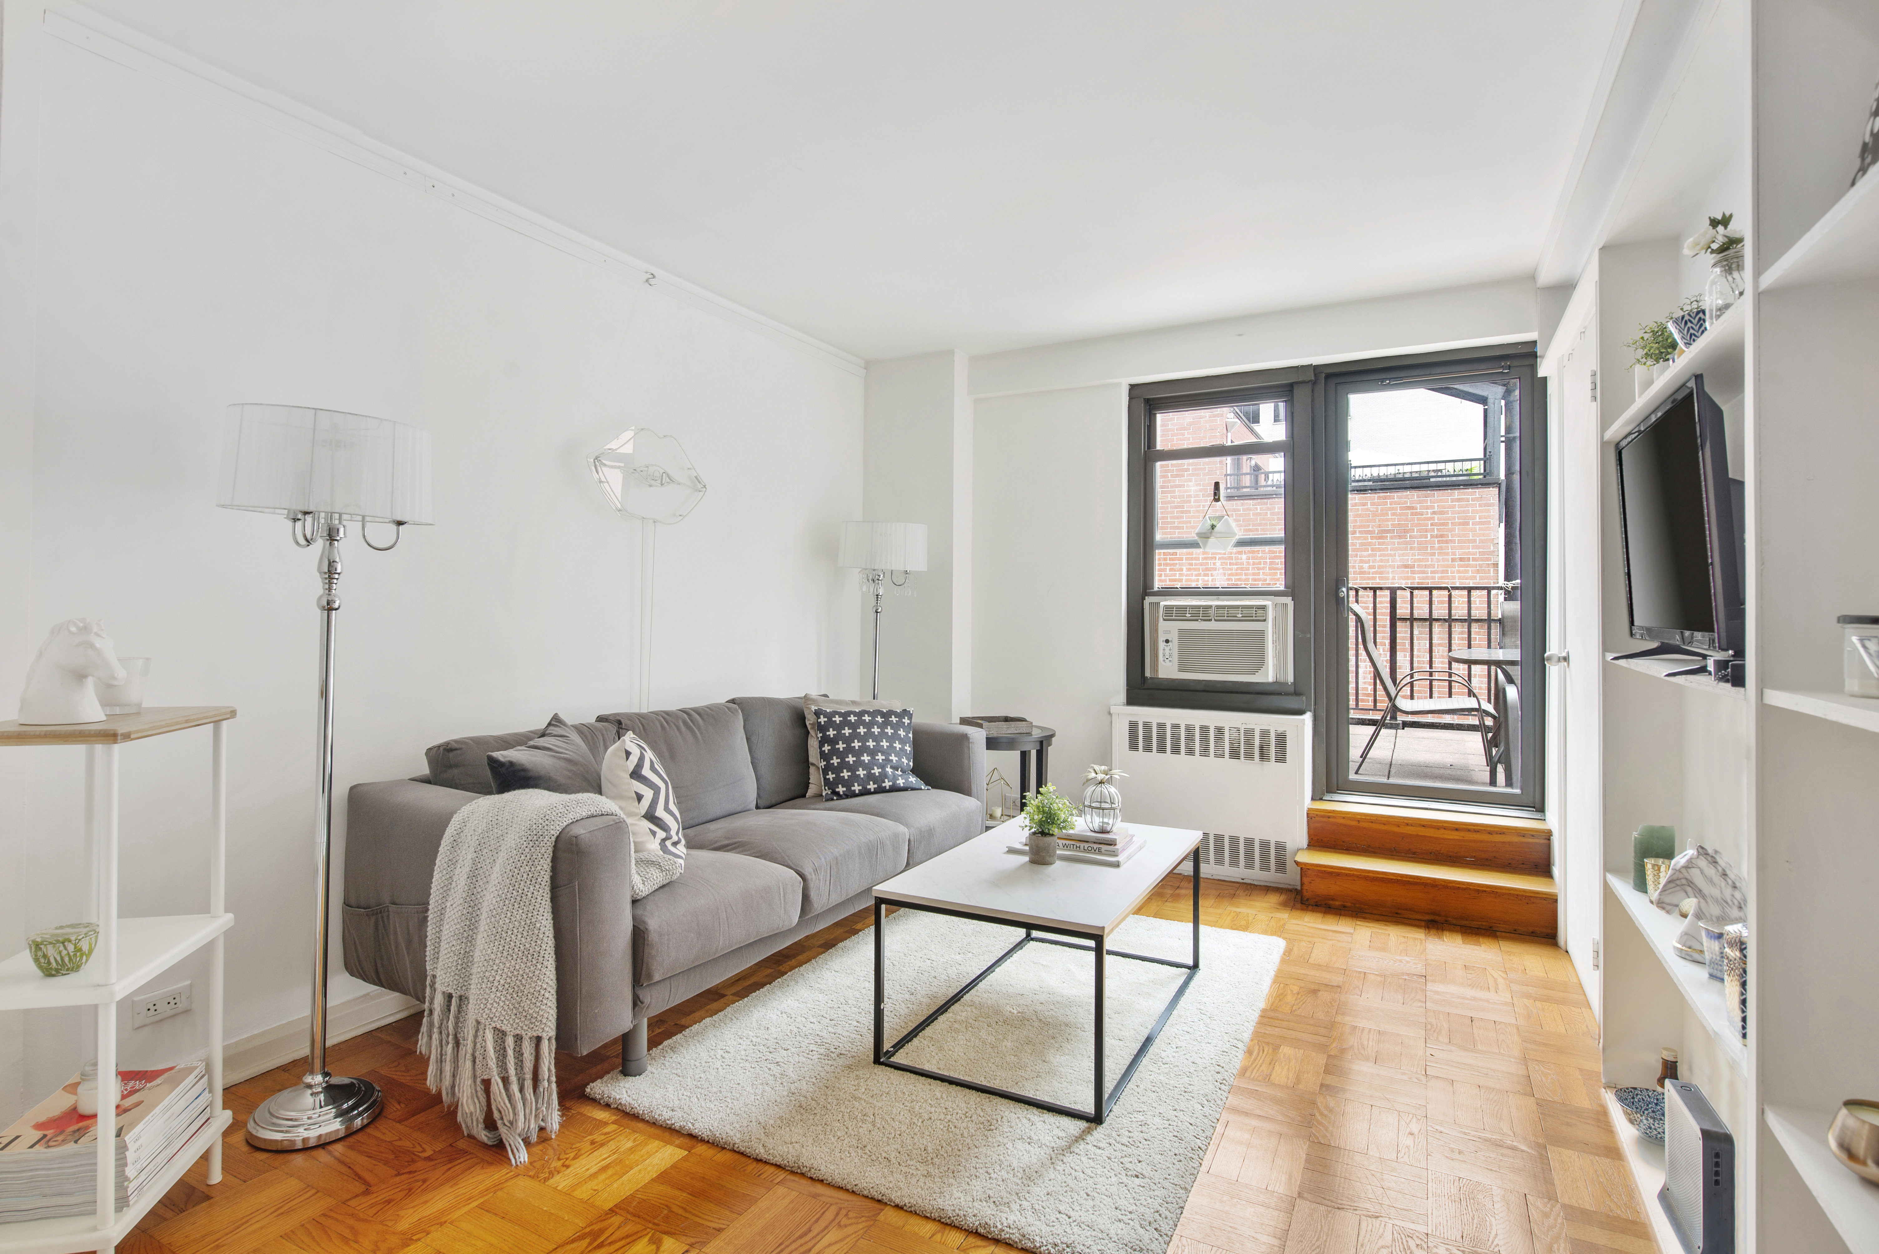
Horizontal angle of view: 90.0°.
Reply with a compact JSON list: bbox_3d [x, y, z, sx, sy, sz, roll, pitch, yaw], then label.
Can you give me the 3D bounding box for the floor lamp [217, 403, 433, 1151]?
[{"bbox_3d":[-1.444,0.340,2.214,0.429,1.642,0.429,1,1,27],"label":"floor lamp"}]

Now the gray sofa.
[{"bbox_3d":[-0.713,0.718,3.370,0.874,0.846,2.265,1,1,27],"label":"gray sofa"}]

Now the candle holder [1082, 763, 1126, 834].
[{"bbox_3d":[0.471,0.492,2.701,0.122,0.192,0.122,0,1,27],"label":"candle holder"}]

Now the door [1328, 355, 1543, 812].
[{"bbox_3d":[1.986,-0.170,3.808,0.789,1.781,0.080,0,1,27],"label":"door"}]

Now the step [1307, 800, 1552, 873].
[{"bbox_3d":[2.007,0.870,3.899,0.889,0.190,0.199,1,1,27],"label":"step"}]

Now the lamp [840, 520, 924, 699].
[{"bbox_3d":[-0.279,0.294,4.609,0.405,1.585,0.405,0,1,0],"label":"lamp"}]

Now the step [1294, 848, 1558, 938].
[{"bbox_3d":[1.834,1.013,3.592,0.871,0.178,0.208,0,1,27],"label":"step"}]

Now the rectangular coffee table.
[{"bbox_3d":[0.330,0.879,2.678,0.606,0.442,0.999,0,1,27],"label":"rectangular coffee table"}]

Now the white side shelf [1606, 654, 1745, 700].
[{"bbox_3d":[1.457,0.087,1.793,0.150,0.021,1.149,0,1,27],"label":"white side shelf"}]

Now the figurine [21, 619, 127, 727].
[{"bbox_3d":[-1.540,0.078,1.667,0.142,0.182,0.090,0,1,-21],"label":"figurine"}]

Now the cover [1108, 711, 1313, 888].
[{"bbox_3d":[1.240,0.753,4.318,0.856,0.747,0.223,1,1,27],"label":"cover"}]

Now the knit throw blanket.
[{"bbox_3d":[-1.007,0.799,2.315,0.446,0.723,0.392,1,1,27],"label":"knit throw blanket"}]

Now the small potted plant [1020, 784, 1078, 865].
[{"bbox_3d":[0.307,0.552,2.635,0.165,0.214,0.160,0,1,0],"label":"small potted plant"}]

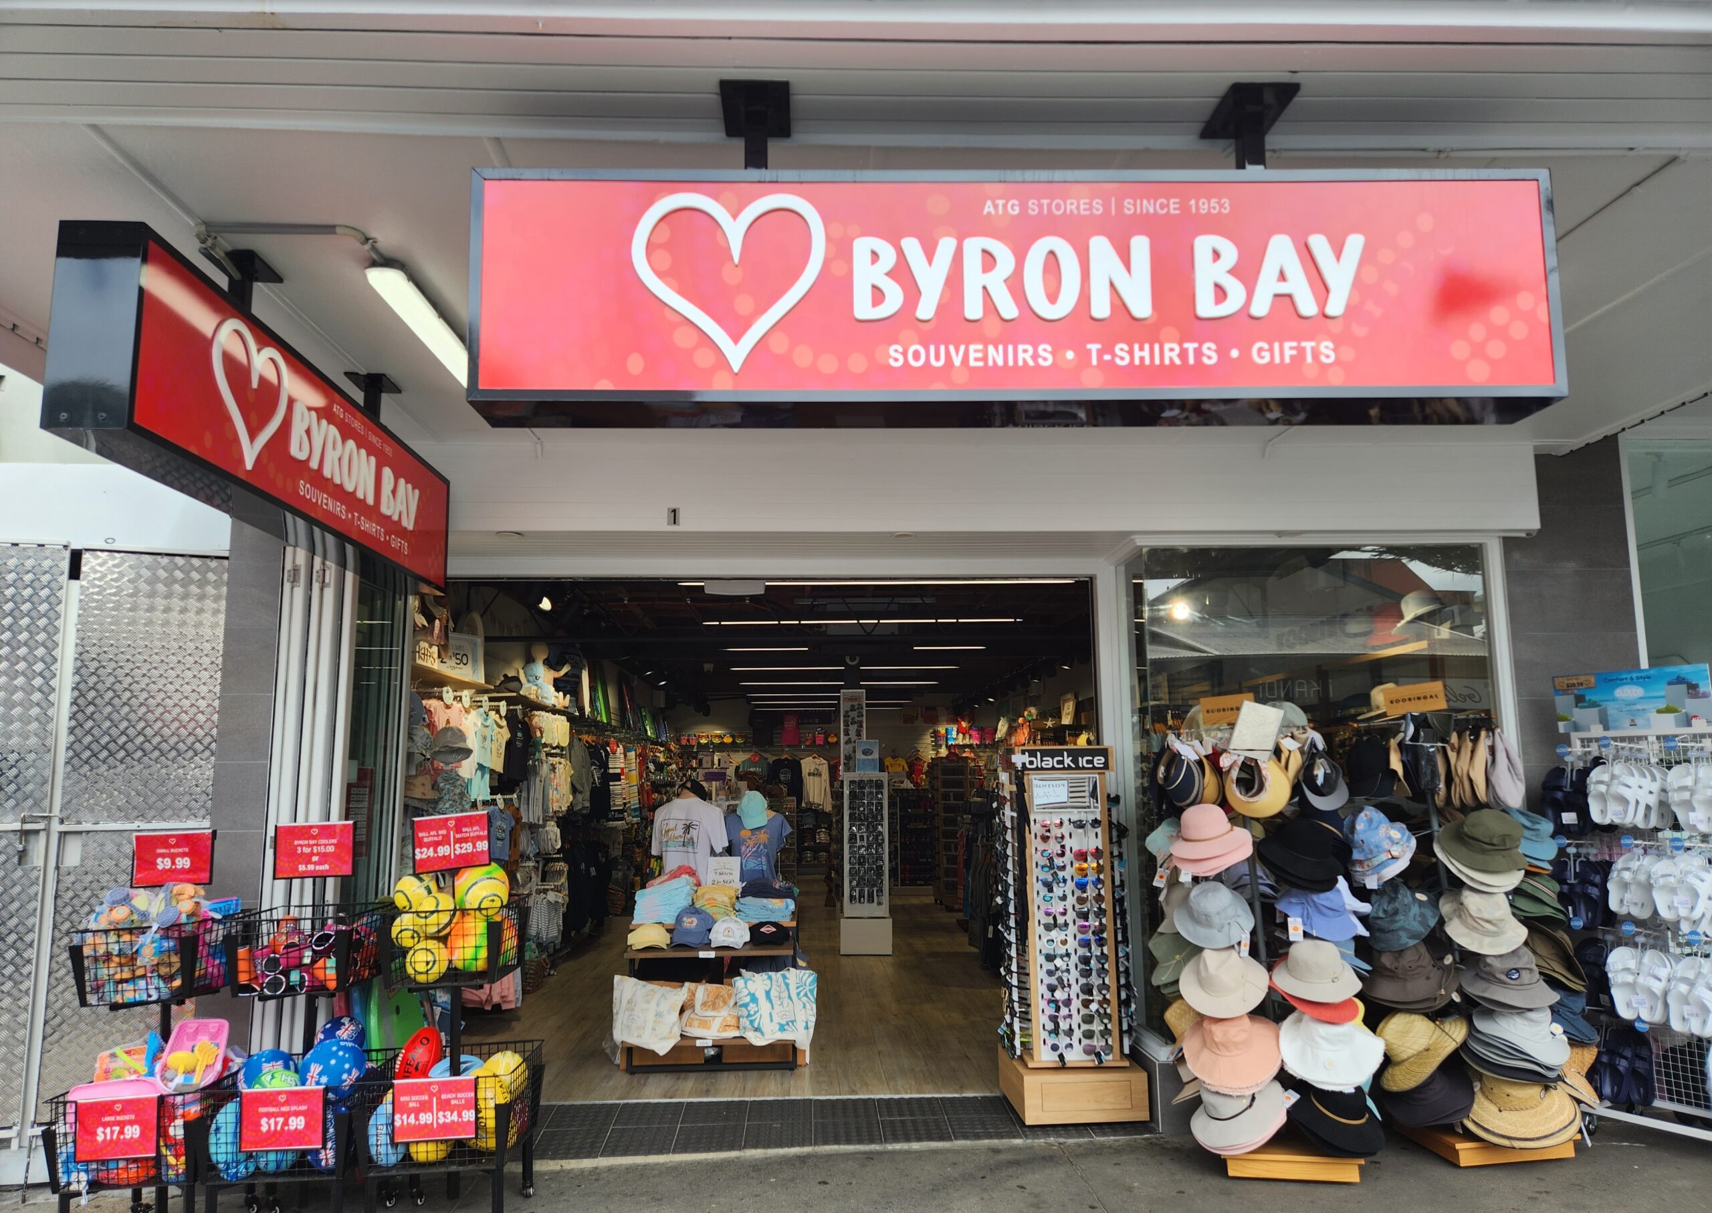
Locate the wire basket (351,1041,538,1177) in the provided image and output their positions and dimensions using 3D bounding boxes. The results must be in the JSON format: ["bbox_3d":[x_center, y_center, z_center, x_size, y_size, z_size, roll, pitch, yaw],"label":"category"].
[{"bbox_3d":[-1.602,1.980,4.506,0.590,0.345,0.575,0,-8,-5],"label":"wire basket"}]

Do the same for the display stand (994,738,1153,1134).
[{"bbox_3d":[1.097,1.640,5.898,0.630,1.800,0.620,0,-8,-3],"label":"display stand"}]

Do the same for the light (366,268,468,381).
[{"bbox_3d":[-1.454,-0.940,4.085,0.130,0.085,1.270,0,-8,-3],"label":"light"}]

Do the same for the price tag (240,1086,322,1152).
[{"bbox_3d":[-2.113,1.889,4.190,0.305,0.220,0.010,0,-8,-5],"label":"price tag"}]

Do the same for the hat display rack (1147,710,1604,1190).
[{"bbox_3d":[2.275,1.446,5.089,1.880,1.930,0.820,0,-8,-6],"label":"hat display rack"}]

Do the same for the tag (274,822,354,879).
[{"bbox_3d":[-2.179,0.983,4.570,0.305,0.220,0.010,1,-8,-7],"label":"tag"}]

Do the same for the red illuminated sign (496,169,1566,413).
[{"bbox_3d":[0.376,-0.736,2.742,2.530,0.555,0.212,0,-7,-1],"label":"red illuminated sign"}]

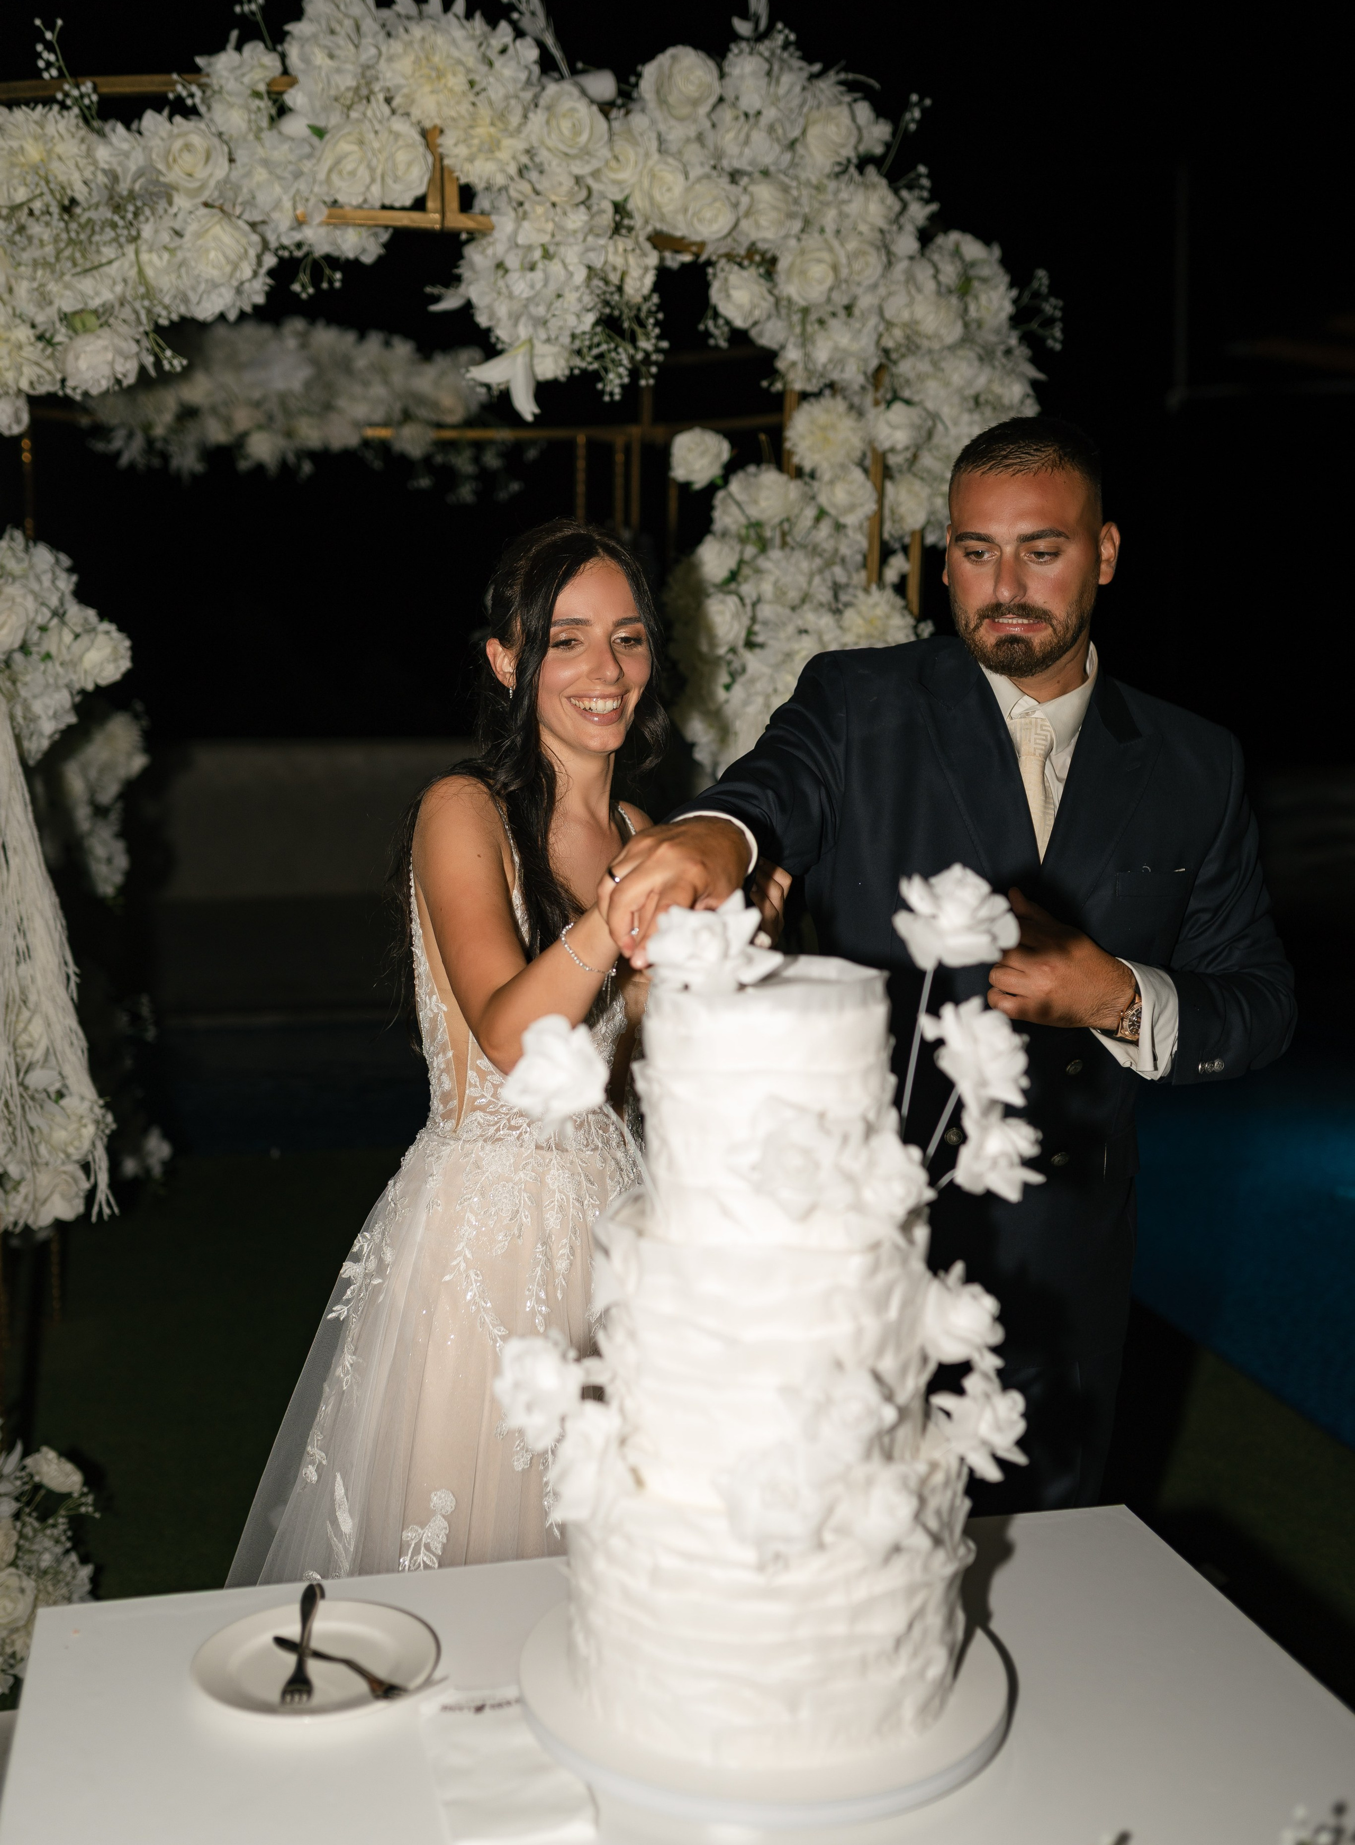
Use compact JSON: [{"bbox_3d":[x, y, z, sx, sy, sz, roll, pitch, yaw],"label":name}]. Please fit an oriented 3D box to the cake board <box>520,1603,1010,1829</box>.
[{"bbox_3d":[0.067,0.592,1.545,0.383,0.016,0.383,0,6,0],"label":"cake board"}]

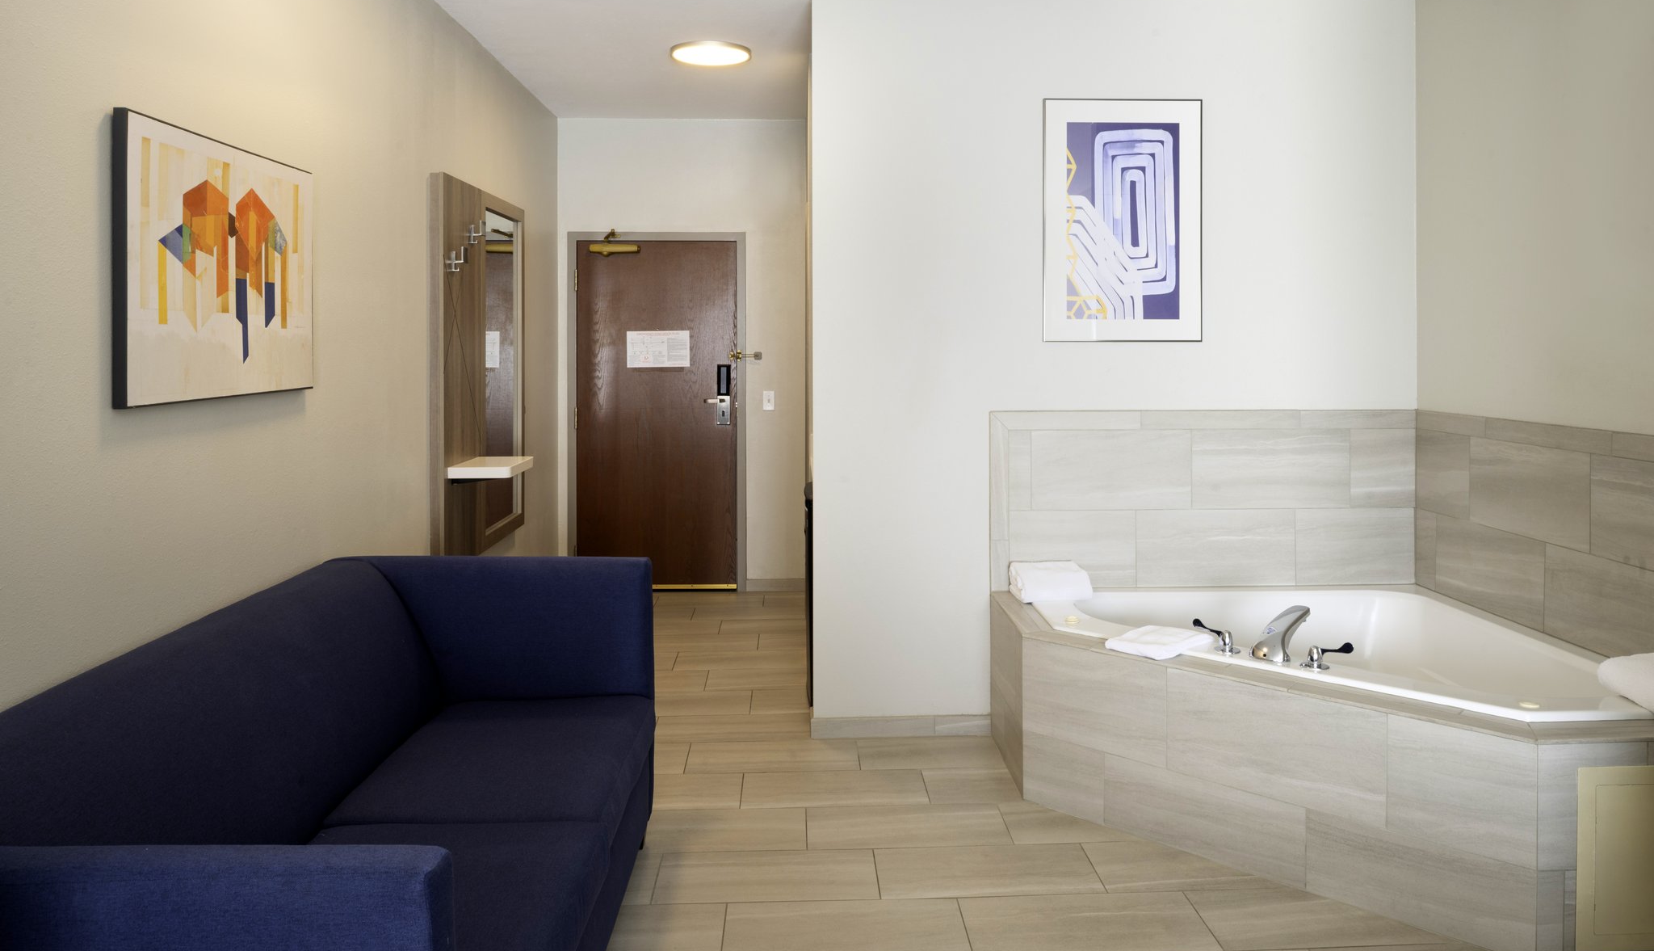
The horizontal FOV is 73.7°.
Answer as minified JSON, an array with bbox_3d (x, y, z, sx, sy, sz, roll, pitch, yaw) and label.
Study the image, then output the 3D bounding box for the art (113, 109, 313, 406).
[{"bbox_3d":[-1.421,-0.483,2.620,0.032,0.592,0.850,0,4,-2],"label":"art"}]

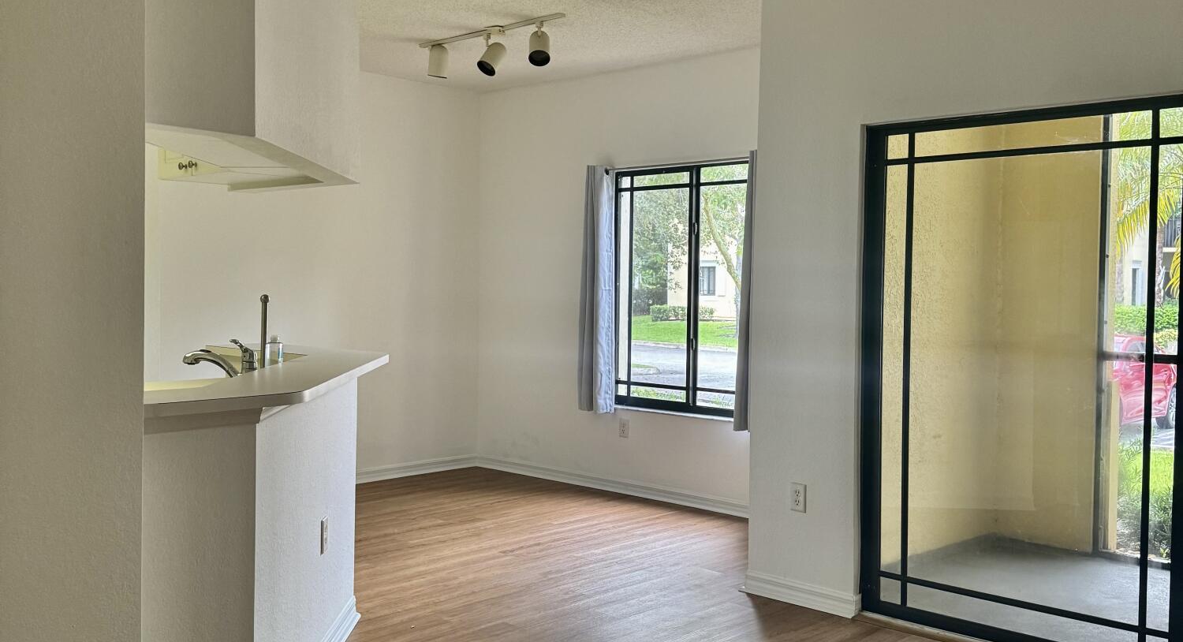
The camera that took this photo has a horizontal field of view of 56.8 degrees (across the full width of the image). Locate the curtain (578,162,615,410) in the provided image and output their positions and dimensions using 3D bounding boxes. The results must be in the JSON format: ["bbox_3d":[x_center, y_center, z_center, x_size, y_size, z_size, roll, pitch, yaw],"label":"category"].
[{"bbox_3d":[0.030,-0.204,7.173,0.220,1.620,0.120,3,2,43],"label":"curtain"}]

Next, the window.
[{"bbox_3d":[0.615,-0.189,6.838,1.220,1.542,0.090,3,2,43],"label":"window"}]

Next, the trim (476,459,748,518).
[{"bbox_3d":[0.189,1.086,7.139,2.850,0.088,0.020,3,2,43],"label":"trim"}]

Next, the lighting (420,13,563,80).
[{"bbox_3d":[-0.595,-1.481,6.003,1.141,0.230,0.150,3,2,43],"label":"lighting"}]

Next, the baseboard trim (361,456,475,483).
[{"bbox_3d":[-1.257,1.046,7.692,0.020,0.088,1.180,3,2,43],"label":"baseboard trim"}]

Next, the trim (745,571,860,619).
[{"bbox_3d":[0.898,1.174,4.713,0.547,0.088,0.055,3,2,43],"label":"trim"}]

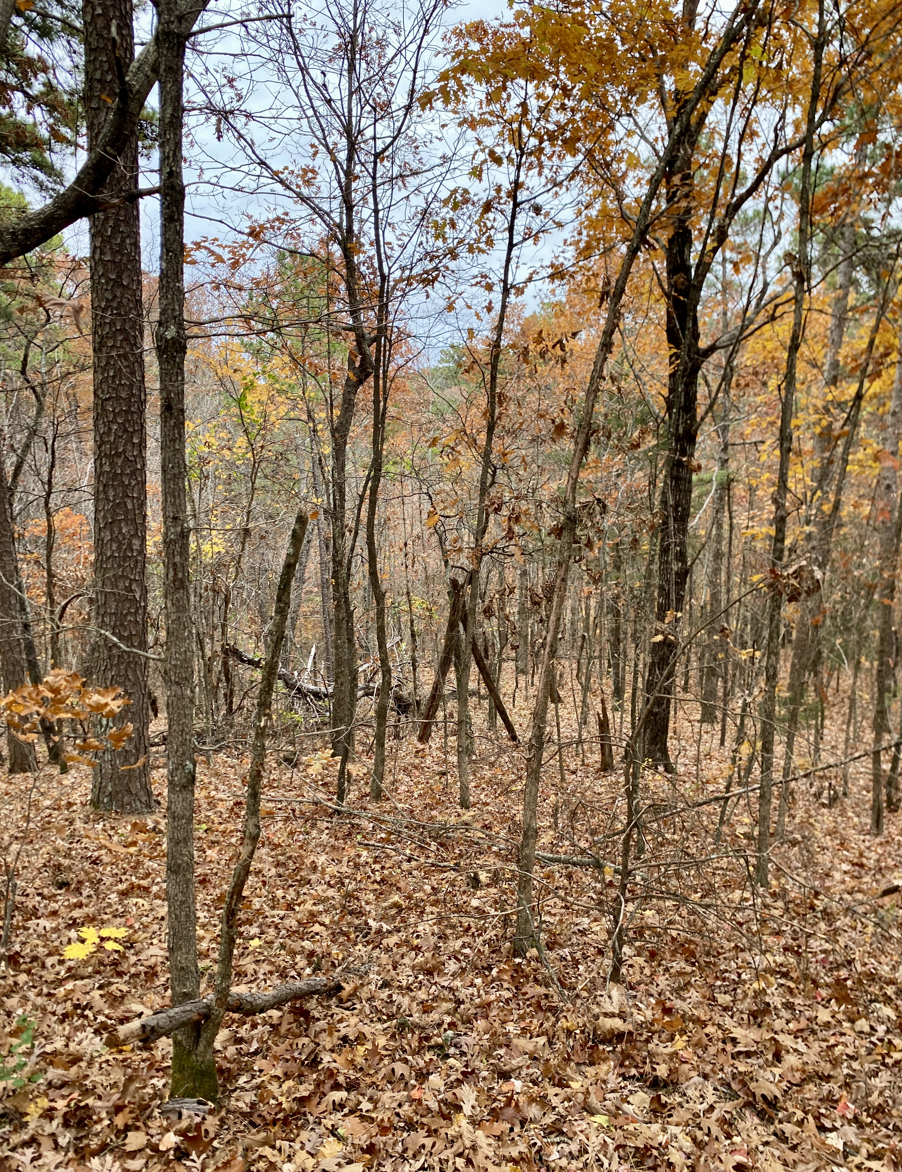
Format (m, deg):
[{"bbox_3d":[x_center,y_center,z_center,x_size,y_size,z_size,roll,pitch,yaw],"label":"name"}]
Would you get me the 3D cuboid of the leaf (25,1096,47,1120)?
[{"bbox_3d":[-1.086,1.368,2.364,0.053,0.020,0.086,6,11,13],"label":"leaf"}]

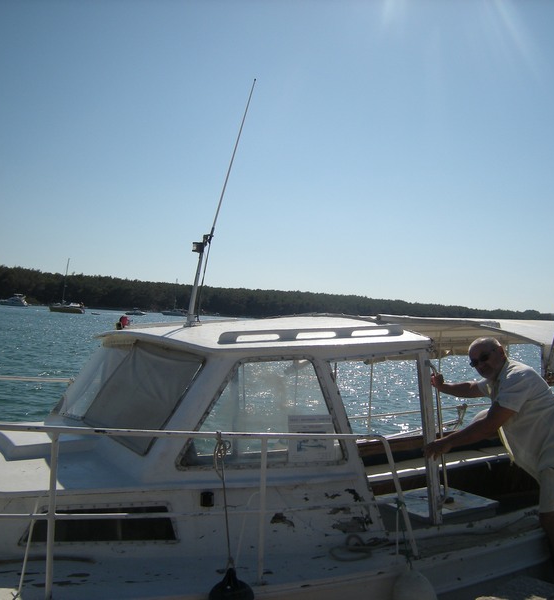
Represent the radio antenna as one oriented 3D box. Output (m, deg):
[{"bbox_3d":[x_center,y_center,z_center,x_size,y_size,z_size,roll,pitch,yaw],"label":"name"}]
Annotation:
[{"bbox_3d":[-0.376,-0.672,4.338,0.180,1.727,0.110,16,-5,-21],"label":"radio antenna"}]

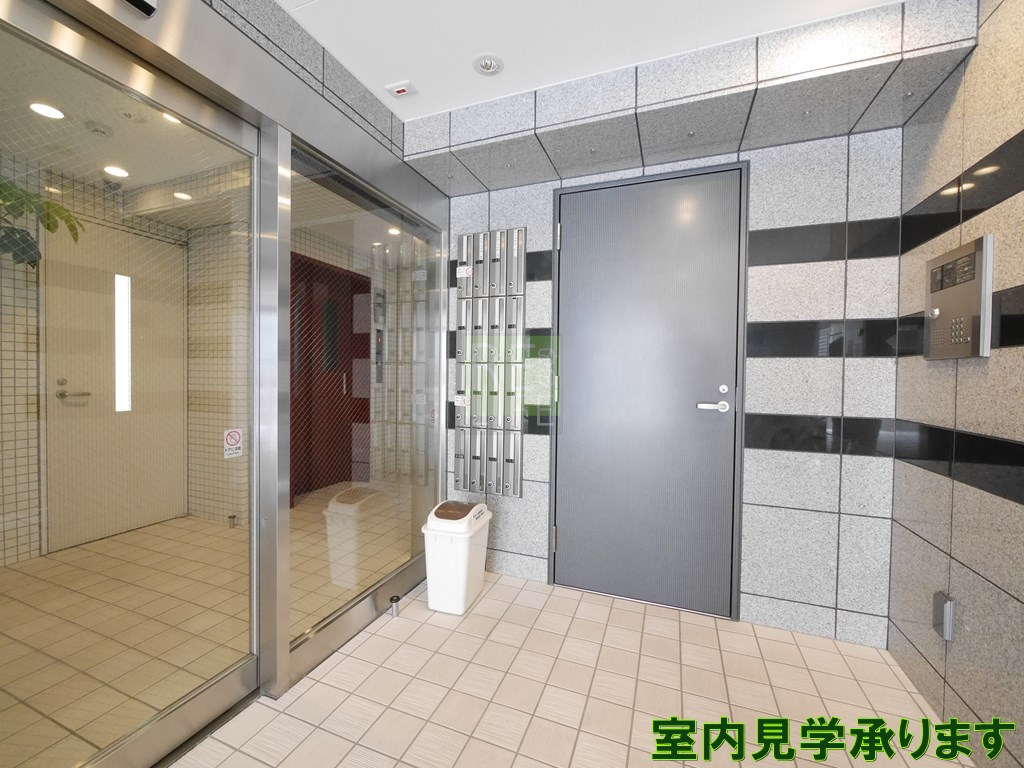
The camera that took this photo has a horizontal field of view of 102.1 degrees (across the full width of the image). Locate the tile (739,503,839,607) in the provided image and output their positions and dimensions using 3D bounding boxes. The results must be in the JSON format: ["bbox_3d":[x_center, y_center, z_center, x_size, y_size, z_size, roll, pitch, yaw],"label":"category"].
[{"bbox_3d":[1.202,0.740,1.804,0.355,0.403,0.020,1,1,21],"label":"tile"}]

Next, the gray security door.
[{"bbox_3d":[0.628,0.034,2.018,0.879,2.037,0.100,1,1,20],"label":"gray security door"}]

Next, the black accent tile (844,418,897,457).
[{"bbox_3d":[1.443,0.213,1.686,0.169,0.156,0.020,1,1,20],"label":"black accent tile"}]

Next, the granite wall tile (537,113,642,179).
[{"bbox_3d":[0.366,-1.056,1.860,0.397,0.024,0.424,1,1,21],"label":"granite wall tile"}]

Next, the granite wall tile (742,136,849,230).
[{"bbox_3d":[1.188,-0.841,1.764,0.394,0.354,0.020,1,1,20],"label":"granite wall tile"}]

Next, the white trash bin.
[{"bbox_3d":[-0.254,0.812,2.011,0.241,0.470,0.306,1,1,16],"label":"white trash bin"}]

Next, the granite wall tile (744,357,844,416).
[{"bbox_3d":[1.198,0.009,1.774,0.359,0.242,0.020,1,1,20],"label":"granite wall tile"}]

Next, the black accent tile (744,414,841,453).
[{"bbox_3d":[1.209,0.213,1.793,0.355,0.157,0.020,1,1,21],"label":"black accent tile"}]

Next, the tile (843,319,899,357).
[{"bbox_3d":[1.465,-0.187,1.698,0.170,0.157,0.022,1,1,21],"label":"tile"}]

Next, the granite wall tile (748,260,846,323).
[{"bbox_3d":[1.217,-0.391,1.780,0.355,0.245,0.020,1,1,21],"label":"granite wall tile"}]

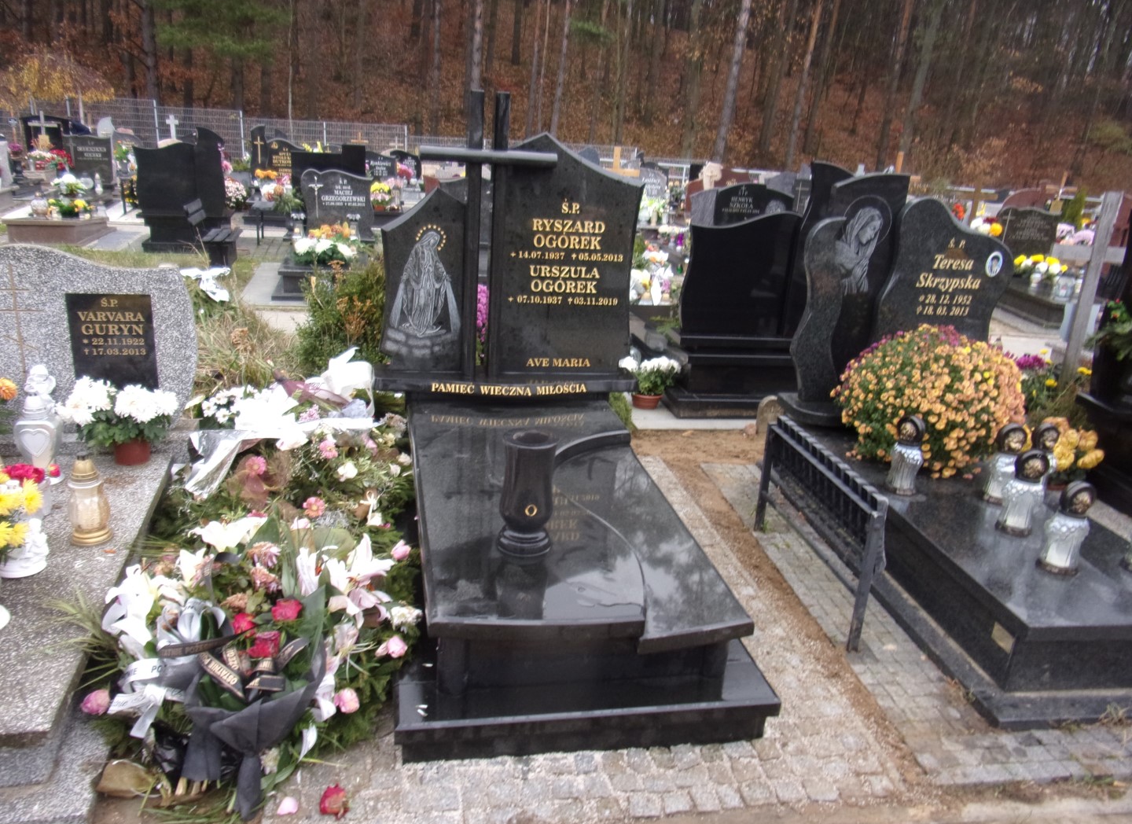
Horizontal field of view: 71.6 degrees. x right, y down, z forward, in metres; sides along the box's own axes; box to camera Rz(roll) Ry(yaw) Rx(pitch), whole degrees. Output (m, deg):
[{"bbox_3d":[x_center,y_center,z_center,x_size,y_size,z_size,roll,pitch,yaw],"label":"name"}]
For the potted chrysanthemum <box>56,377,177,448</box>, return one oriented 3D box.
[{"bbox_3d":[-1.805,-0.001,3.166,0.436,0.298,0.370,0,18,-12],"label":"potted chrysanthemum"}]

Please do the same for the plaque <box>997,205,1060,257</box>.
[{"bbox_3d":[6.098,-2.318,10.400,0.806,0.797,0.096,3,18,-2],"label":"plaque"}]

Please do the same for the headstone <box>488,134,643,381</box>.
[{"bbox_3d":[-0.003,-0.676,3.474,0.653,1.027,0.096,0,18,-12],"label":"headstone"}]

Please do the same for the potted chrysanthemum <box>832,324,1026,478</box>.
[{"bbox_3d":[1.502,-0.049,3.283,0.735,0.630,0.735,2,18,-7],"label":"potted chrysanthemum"}]

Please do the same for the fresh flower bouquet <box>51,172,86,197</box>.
[{"bbox_3d":[-6.859,-3.137,10.813,0.370,0.320,0.340,-2,19,-19],"label":"fresh flower bouquet"}]

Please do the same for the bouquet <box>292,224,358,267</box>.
[{"bbox_3d":[-2.334,-1.610,7.615,0.607,0.373,0.455,0,18,-12],"label":"bouquet"}]

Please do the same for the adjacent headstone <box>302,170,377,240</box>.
[{"bbox_3d":[-2.465,-2.241,8.480,0.780,0.750,0.120,-1,19,-16],"label":"adjacent headstone"}]

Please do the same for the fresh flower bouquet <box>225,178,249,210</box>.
[{"bbox_3d":[-4.676,-3.088,11.095,0.420,0.450,0.400,-1,19,-14],"label":"fresh flower bouquet"}]

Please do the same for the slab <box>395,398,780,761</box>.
[{"bbox_3d":[-0.084,0.426,2.900,1.056,0.442,1.805,0,18,-12],"label":"slab"}]

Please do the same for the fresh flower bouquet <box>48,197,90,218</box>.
[{"bbox_3d":[-6.036,-2.492,9.532,0.400,0.240,0.300,-2,19,-19],"label":"fresh flower bouquet"}]

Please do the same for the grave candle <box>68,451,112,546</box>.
[{"bbox_3d":[-1.401,0.252,2.282,0.110,0.268,0.110,0,19,-12],"label":"grave candle"}]

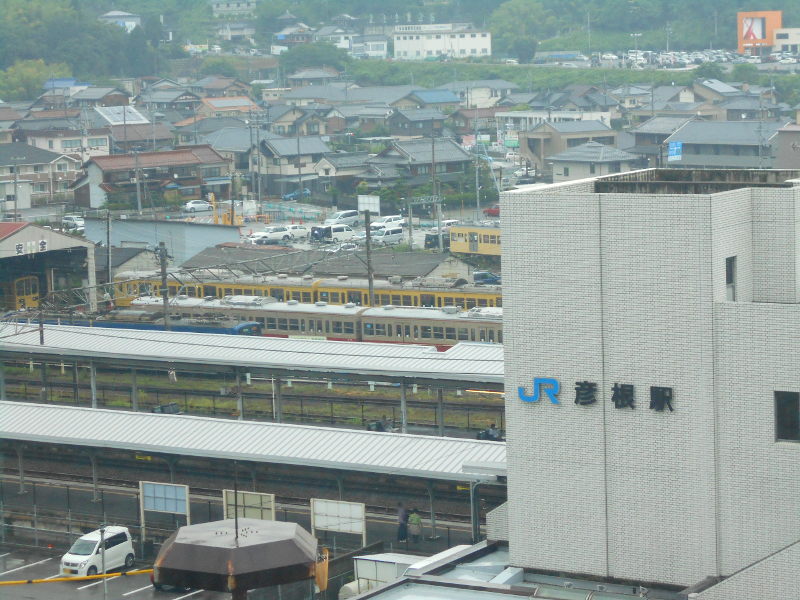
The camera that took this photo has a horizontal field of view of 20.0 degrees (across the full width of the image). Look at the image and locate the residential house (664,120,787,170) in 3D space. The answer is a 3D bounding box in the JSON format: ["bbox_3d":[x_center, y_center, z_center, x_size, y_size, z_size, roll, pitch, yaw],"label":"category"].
[{"bbox_3d":[46.726,-20.403,313.009,10.500,8.400,18.500,-8,9,-42],"label":"residential house"}]

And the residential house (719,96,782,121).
[{"bbox_3d":[72.011,-37.823,467.521,7.400,7.500,10.600,-7,8,-40],"label":"residential house"}]

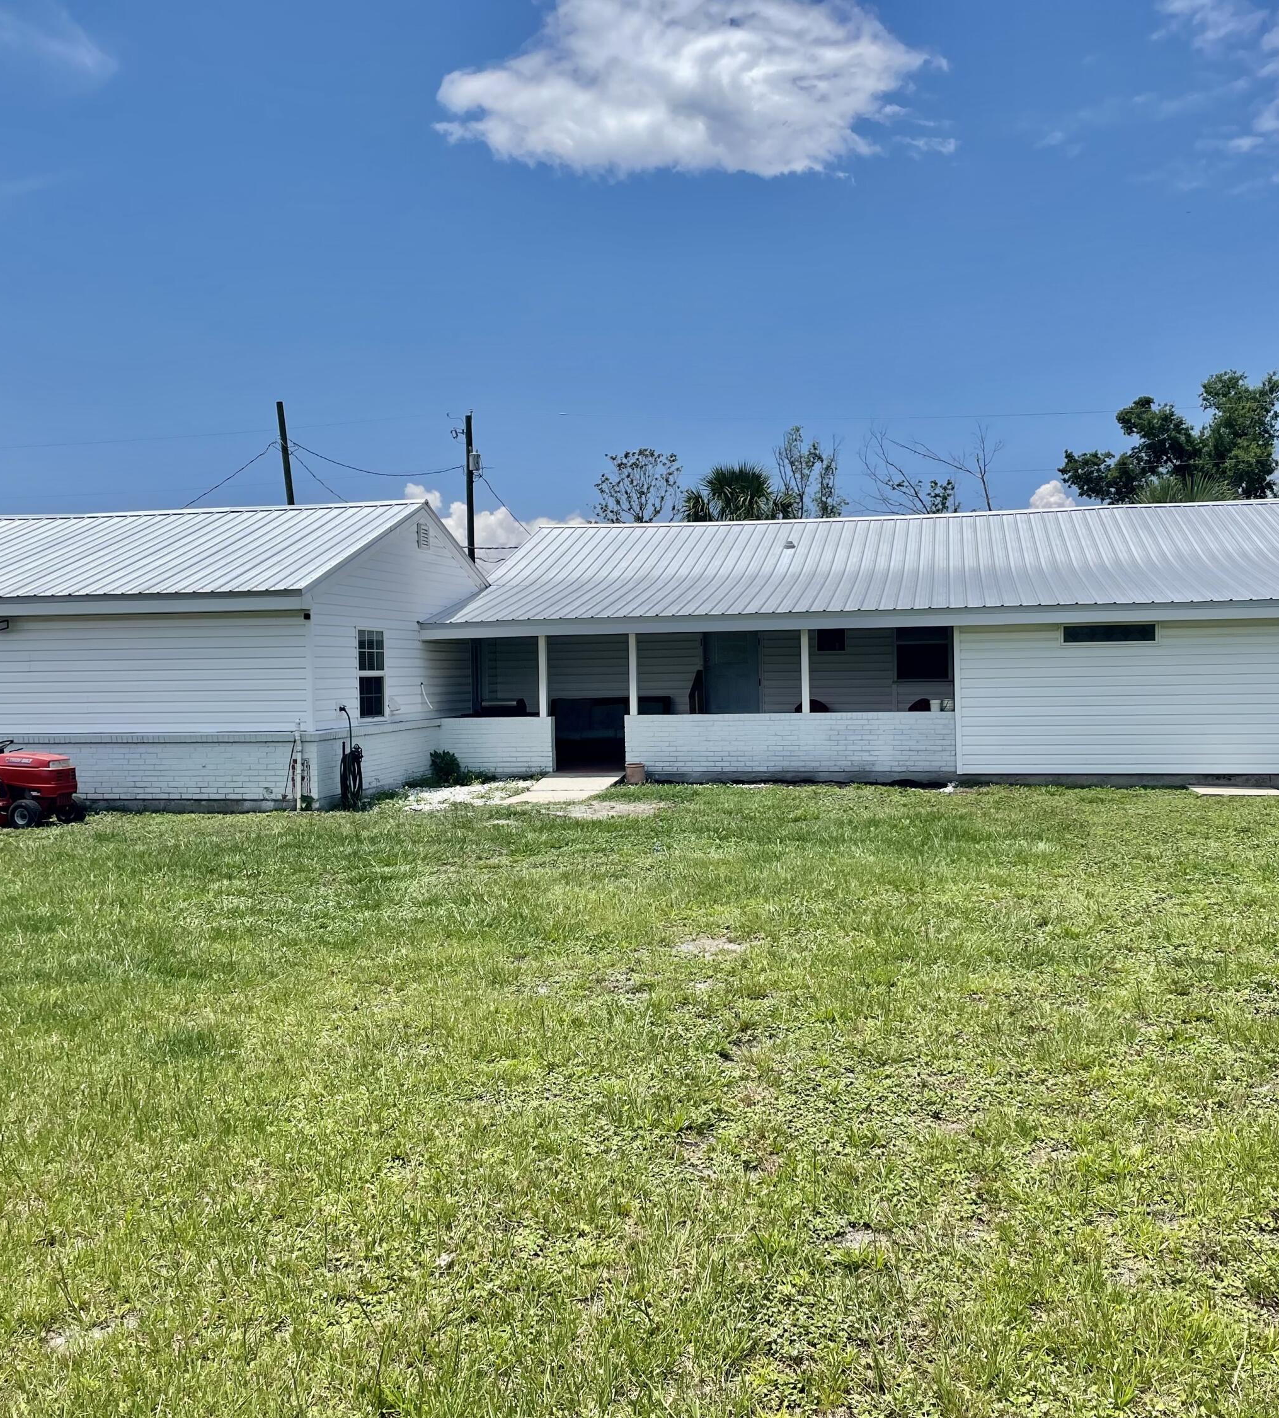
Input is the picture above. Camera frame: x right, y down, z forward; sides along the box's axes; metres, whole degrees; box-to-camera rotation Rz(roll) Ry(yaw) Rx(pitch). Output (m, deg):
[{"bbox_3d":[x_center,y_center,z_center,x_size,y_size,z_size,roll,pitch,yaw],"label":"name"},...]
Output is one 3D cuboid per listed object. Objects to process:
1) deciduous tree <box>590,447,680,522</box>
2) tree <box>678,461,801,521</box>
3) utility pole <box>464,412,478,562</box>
[{"bbox_3d":[-0.007,-3.320,39.165,2.600,7.705,2.600,0,2,11],"label":"deciduous tree"},{"bbox_3d":[2.719,-3.031,38.124,3.200,7.111,3.000,0,2,11],"label":"tree"},{"bbox_3d":[-5.674,-4.870,48.399,0.320,10.441,0.320,0,2,11],"label":"utility pole"}]

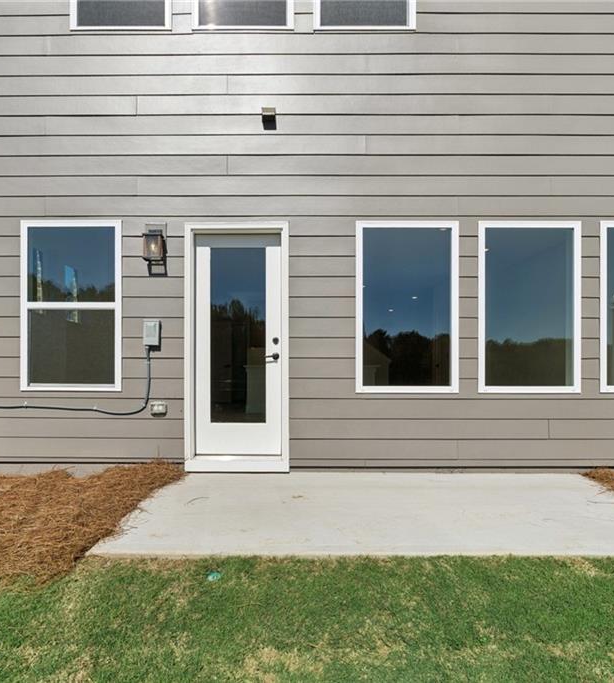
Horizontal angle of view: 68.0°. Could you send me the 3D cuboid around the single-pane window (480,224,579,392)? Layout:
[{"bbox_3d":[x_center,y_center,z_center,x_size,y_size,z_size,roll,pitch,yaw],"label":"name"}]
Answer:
[{"bbox_3d":[1.940,-0.297,4.008,0.893,1.499,0.090,0,0,0],"label":"single-pane window"}]

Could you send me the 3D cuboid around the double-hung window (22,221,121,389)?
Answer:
[{"bbox_3d":[-2.064,-0.310,4.027,0.886,1.495,0.090,0,0,0],"label":"double-hung window"}]

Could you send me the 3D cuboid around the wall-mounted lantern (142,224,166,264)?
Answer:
[{"bbox_3d":[-1.310,-0.845,3.910,0.160,0.300,0.160,0,0,0],"label":"wall-mounted lantern"}]

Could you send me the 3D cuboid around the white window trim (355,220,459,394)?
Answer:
[{"bbox_3d":[0.874,-0.297,4.013,0.897,1.501,0.090,0,0,0],"label":"white window trim"}]

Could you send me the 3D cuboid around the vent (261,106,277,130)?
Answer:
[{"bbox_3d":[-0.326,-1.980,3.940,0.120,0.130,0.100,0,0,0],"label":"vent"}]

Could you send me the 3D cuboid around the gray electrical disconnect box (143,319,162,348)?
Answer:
[{"bbox_3d":[-1.343,-0.078,3.960,0.140,0.230,0.075,0,0,0],"label":"gray electrical disconnect box"}]

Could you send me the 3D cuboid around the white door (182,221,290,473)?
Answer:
[{"bbox_3d":[-0.612,0.049,4.045,0.915,2.192,0.150,0,0,0],"label":"white door"}]

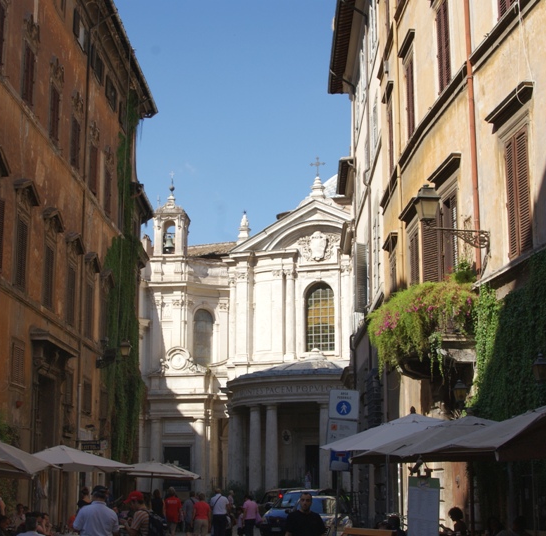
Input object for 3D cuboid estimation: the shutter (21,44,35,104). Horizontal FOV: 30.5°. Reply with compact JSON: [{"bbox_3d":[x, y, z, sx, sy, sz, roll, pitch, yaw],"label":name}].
[{"bbox_3d":[-7.917,-6.262,32.608,0.060,1.831,1.136,-1,-13,3],"label":"shutter"}]

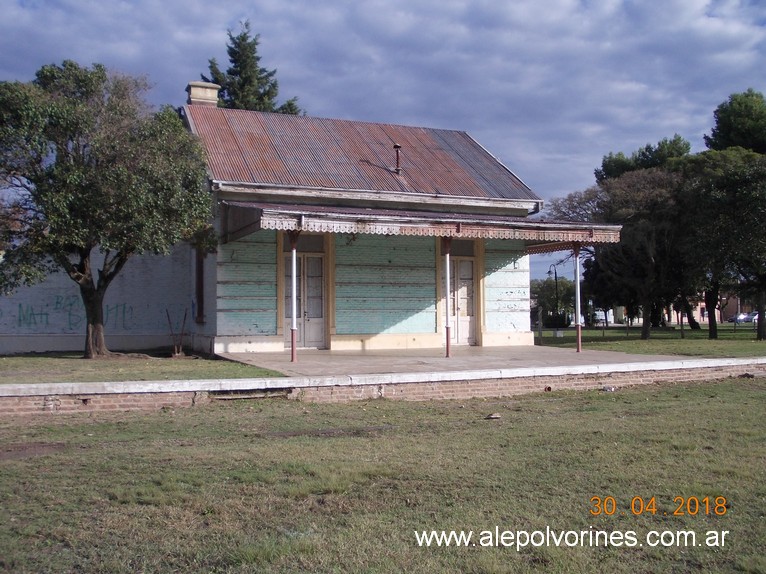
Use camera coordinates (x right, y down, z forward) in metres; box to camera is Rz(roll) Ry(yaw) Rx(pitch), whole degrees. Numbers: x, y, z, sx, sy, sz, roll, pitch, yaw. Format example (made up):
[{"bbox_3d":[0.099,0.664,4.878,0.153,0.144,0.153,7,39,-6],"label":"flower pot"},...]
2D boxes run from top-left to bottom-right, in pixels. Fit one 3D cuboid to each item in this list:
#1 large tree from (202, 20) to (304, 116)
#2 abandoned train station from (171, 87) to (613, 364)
[{"bbox_3d":[-6.950,-5.447,42.689,6.400,16.380,6.400,1,-2,-22],"label":"large tree"},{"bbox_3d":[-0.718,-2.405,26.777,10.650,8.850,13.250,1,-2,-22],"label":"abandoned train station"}]

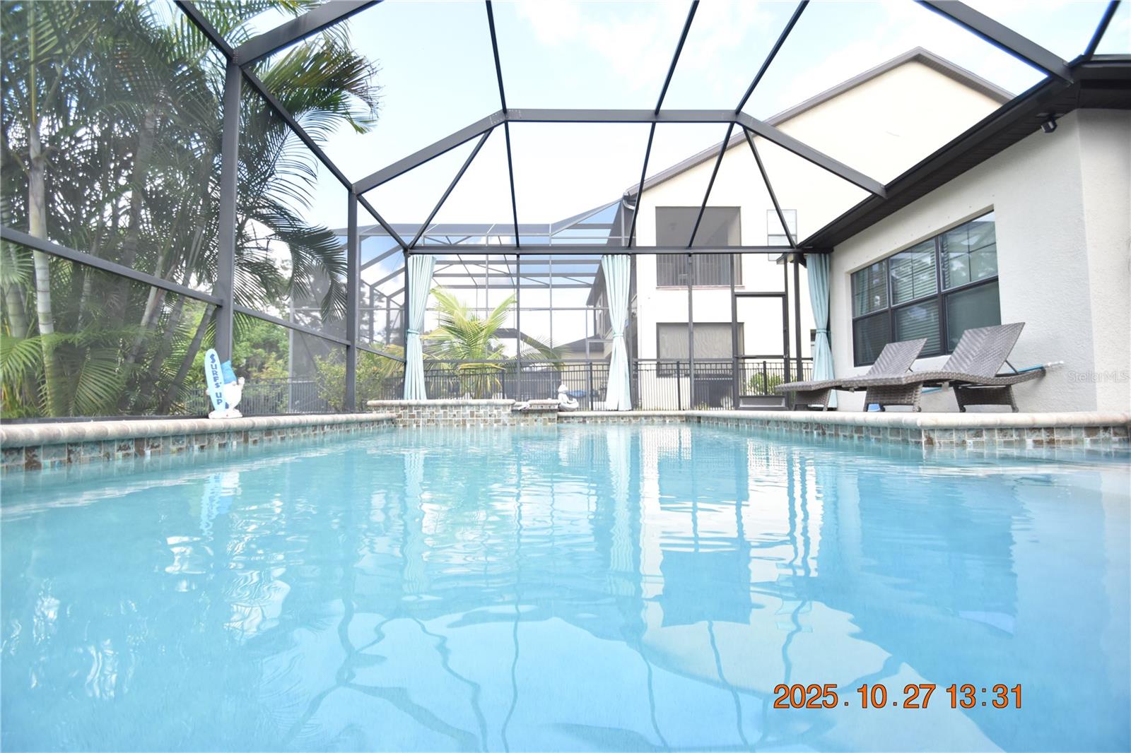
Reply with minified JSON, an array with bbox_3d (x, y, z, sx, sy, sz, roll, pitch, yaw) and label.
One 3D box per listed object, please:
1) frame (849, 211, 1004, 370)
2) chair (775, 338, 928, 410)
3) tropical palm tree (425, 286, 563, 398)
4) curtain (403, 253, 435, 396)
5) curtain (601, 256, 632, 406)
[{"bbox_3d":[4.909,-1.029,6.642,0.100,1.600,2.710,0,-4,0],"label":"frame"},{"bbox_3d":[3.722,-0.024,5.991,1.920,0.910,0.640,1,-4,-13],"label":"chair"},{"bbox_3d":[-1.719,-0.551,10.849,3.150,2.980,2.900,0,-4,0],"label":"tropical palm tree"},{"bbox_3d":[-2.569,-0.795,8.275,0.550,2.740,0.150,0,-4,0],"label":"curtain"},{"bbox_3d":[0.918,-0.794,8.292,0.540,2.740,0.150,0,-4,0],"label":"curtain"}]

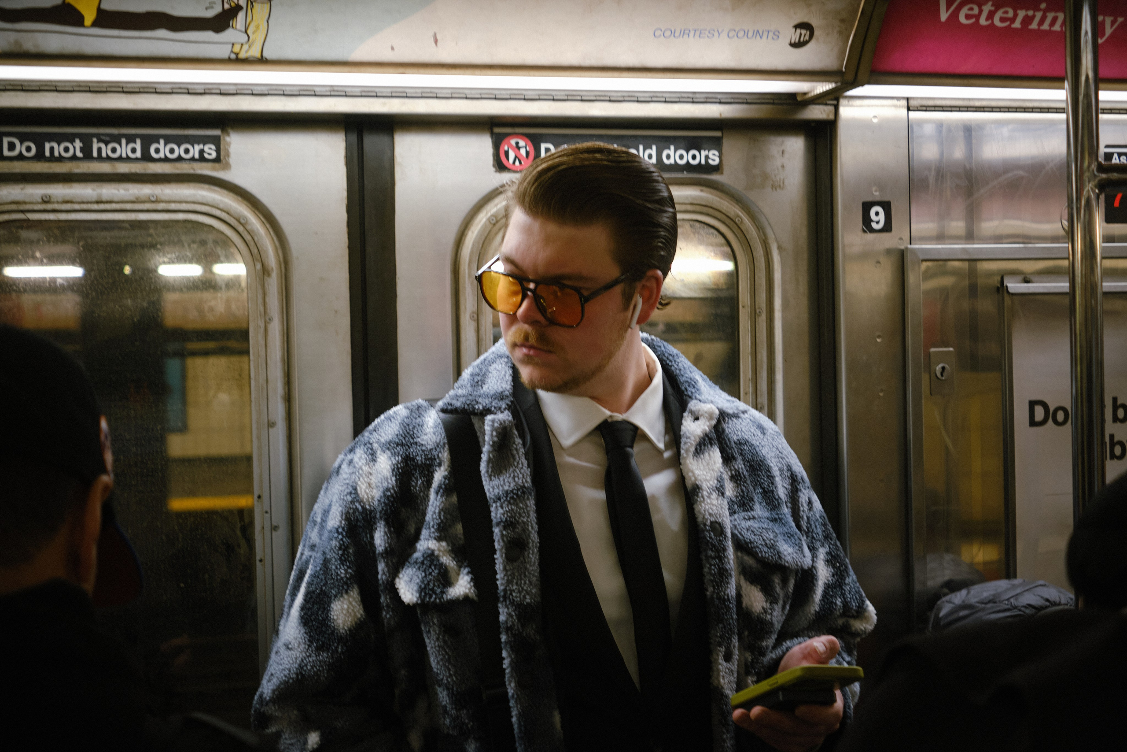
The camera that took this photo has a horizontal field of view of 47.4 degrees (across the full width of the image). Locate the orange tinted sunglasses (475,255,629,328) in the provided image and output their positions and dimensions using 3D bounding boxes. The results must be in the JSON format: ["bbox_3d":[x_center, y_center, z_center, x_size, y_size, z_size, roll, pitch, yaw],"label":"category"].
[{"bbox_3d":[0.007,-0.104,1.383,0.147,0.052,0.145,14,33,36],"label":"orange tinted sunglasses"}]

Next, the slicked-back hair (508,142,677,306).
[{"bbox_3d":[0.033,-0.168,1.390,0.166,0.170,0.205,14,33,36],"label":"slicked-back hair"}]

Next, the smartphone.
[{"bbox_3d":[0.230,0.310,1.274,0.075,0.013,0.151,4,-25,-16],"label":"smartphone"}]

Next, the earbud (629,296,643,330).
[{"bbox_3d":[0.076,-0.067,1.362,0.019,0.039,0.017,14,4,26],"label":"earbud"}]

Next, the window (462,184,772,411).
[{"bbox_3d":[0.081,0.117,1.733,0.446,0.750,0.045,-2,1,-13],"label":"window"}]

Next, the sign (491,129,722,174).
[{"bbox_3d":[0.062,-0.301,1.722,0.320,0.059,0.004,-2,1,-13],"label":"sign"}]

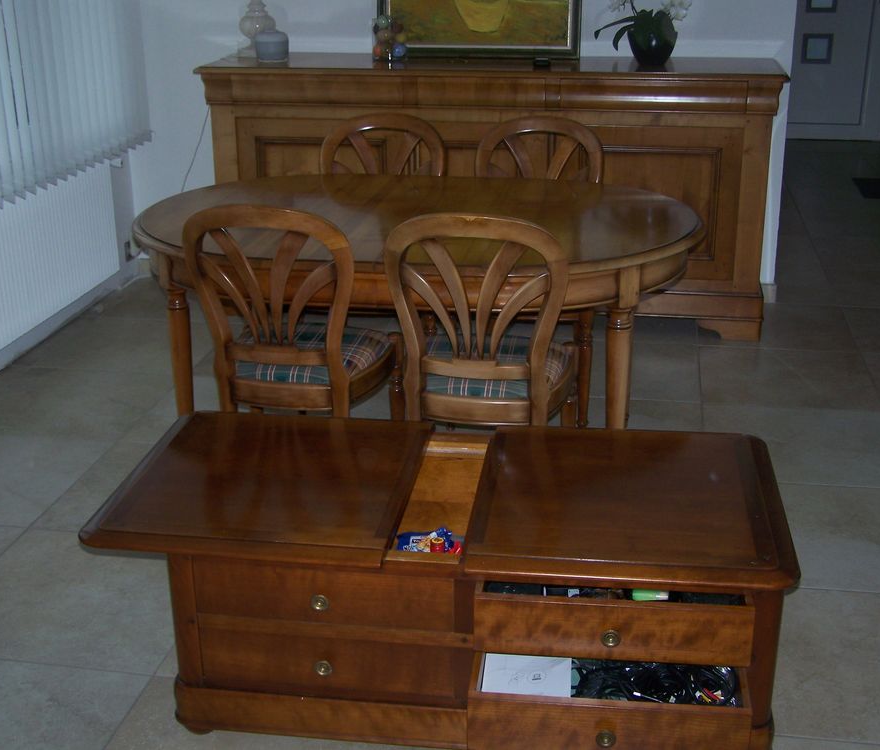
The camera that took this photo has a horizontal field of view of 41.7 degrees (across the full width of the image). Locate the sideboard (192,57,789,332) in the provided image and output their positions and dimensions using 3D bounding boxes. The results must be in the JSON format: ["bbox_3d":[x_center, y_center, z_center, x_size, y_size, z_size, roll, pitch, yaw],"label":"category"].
[{"bbox_3d":[0.203,-0.761,4.808,2.280,1.045,0.560,3,21,10],"label":"sideboard"}]

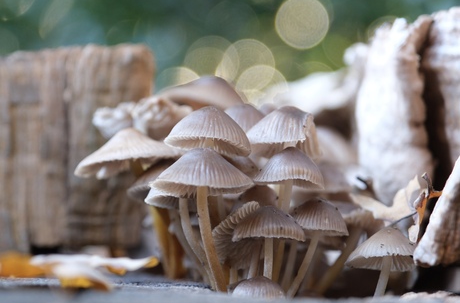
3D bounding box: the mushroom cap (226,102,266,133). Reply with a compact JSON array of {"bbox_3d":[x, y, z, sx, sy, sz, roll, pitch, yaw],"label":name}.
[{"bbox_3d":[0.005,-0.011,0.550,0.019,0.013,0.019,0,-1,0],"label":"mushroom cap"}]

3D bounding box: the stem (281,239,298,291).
[{"bbox_3d":[0.021,0.039,0.533,0.003,0.020,0.003,15,0,0],"label":"stem"}]

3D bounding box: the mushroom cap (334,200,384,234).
[{"bbox_3d":[0.044,0.023,0.523,0.018,0.011,0.017,5,-5,0],"label":"mushroom cap"}]

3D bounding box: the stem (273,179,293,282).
[{"bbox_3d":[0.018,0.027,0.524,0.004,0.037,0.003,8,0,0],"label":"stem"}]

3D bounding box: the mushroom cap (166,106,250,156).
[{"bbox_3d":[-0.007,-0.007,0.507,0.028,0.015,0.028,5,-6,0],"label":"mushroom cap"}]

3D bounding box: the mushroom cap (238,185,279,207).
[{"bbox_3d":[0.010,0.015,0.515,0.015,0.008,0.015,0,-4,0],"label":"mushroom cap"}]

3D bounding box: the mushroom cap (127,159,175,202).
[{"bbox_3d":[-0.023,0.010,0.520,0.025,0.014,0.024,-6,-5,0],"label":"mushroom cap"}]

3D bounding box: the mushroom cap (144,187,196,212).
[{"bbox_3d":[-0.020,0.016,0.530,0.020,0.010,0.019,-7,-1,0],"label":"mushroom cap"}]

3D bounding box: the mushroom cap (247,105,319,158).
[{"bbox_3d":[0.018,-0.006,0.507,0.024,0.016,0.024,2,-5,0],"label":"mushroom cap"}]

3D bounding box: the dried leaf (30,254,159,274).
[{"bbox_3d":[-0.045,0.037,0.505,0.042,0.007,0.020,0,-4,0],"label":"dried leaf"}]

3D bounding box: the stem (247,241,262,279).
[{"bbox_3d":[0.009,0.037,0.526,0.003,0.015,0.003,13,0,0],"label":"stem"}]

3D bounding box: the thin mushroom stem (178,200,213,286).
[{"bbox_3d":[-0.011,0.032,0.526,0.004,0.033,0.003,-18,0,0],"label":"thin mushroom stem"}]

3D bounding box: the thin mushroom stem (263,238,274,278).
[{"bbox_3d":[0.012,0.036,0.517,0.003,0.016,0.003,4,0,0],"label":"thin mushroom stem"}]

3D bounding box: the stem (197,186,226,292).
[{"bbox_3d":[-0.006,0.029,0.500,0.005,0.035,0.004,-10,-3,0],"label":"stem"}]

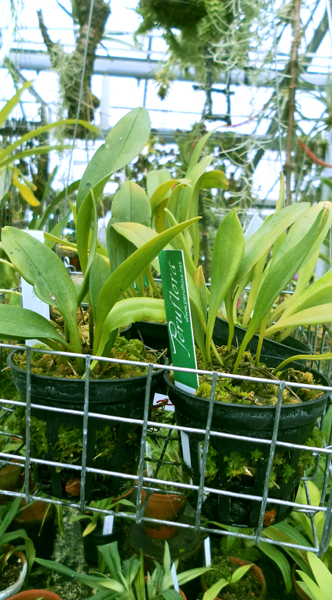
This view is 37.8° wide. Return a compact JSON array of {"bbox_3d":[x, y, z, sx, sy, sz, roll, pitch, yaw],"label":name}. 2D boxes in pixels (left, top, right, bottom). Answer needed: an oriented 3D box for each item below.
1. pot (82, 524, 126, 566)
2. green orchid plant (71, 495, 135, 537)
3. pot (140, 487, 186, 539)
[{"bbox_3d":[-0.127,0.475,0.959,0.085,0.082,0.085,2,12,-1],"label":"pot"},{"bbox_3d":[-0.123,0.412,0.945,0.120,0.066,0.095,3,12,0],"label":"green orchid plant"},{"bbox_3d":[-0.007,0.407,0.961,0.100,0.100,0.100,2,12,-1],"label":"pot"}]

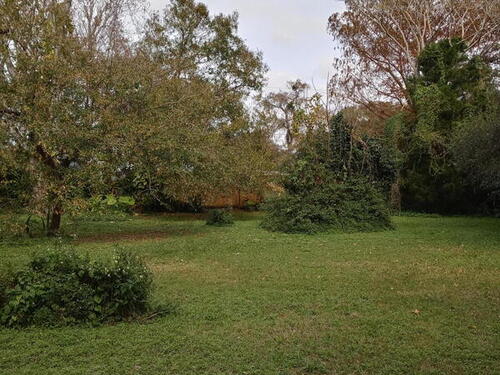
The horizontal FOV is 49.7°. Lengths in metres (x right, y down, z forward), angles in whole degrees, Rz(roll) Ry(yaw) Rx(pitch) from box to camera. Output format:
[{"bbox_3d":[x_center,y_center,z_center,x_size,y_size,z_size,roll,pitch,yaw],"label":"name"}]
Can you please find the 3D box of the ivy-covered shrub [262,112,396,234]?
[{"bbox_3d":[2.400,-0.480,16.400,4.000,3.500,3.400,0,1,0],"label":"ivy-covered shrub"}]

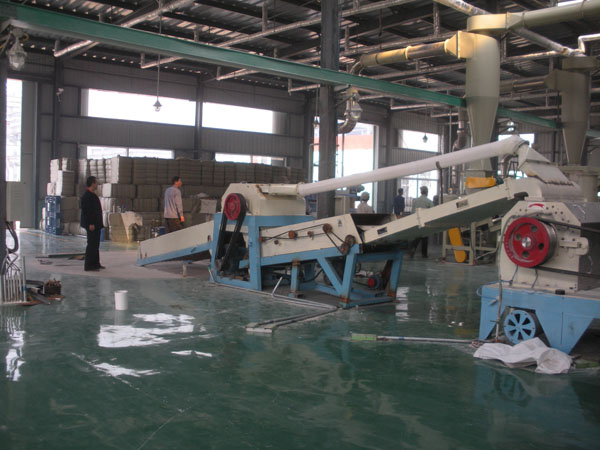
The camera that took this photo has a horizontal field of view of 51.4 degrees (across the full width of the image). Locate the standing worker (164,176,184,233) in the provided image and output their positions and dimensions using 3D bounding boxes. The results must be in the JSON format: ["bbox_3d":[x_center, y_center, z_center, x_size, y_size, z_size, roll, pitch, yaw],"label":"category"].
[{"bbox_3d":[-2.800,-0.200,13.850,0.500,1.730,0.330,5,5,43],"label":"standing worker"}]

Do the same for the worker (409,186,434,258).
[{"bbox_3d":[2.940,-0.050,14.950,0.540,1.700,0.380,2,3,5],"label":"worker"}]

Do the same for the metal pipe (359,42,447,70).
[{"bbox_3d":[2.360,-3.930,14.600,0.260,0.260,2.600,-1,4,-41],"label":"metal pipe"}]

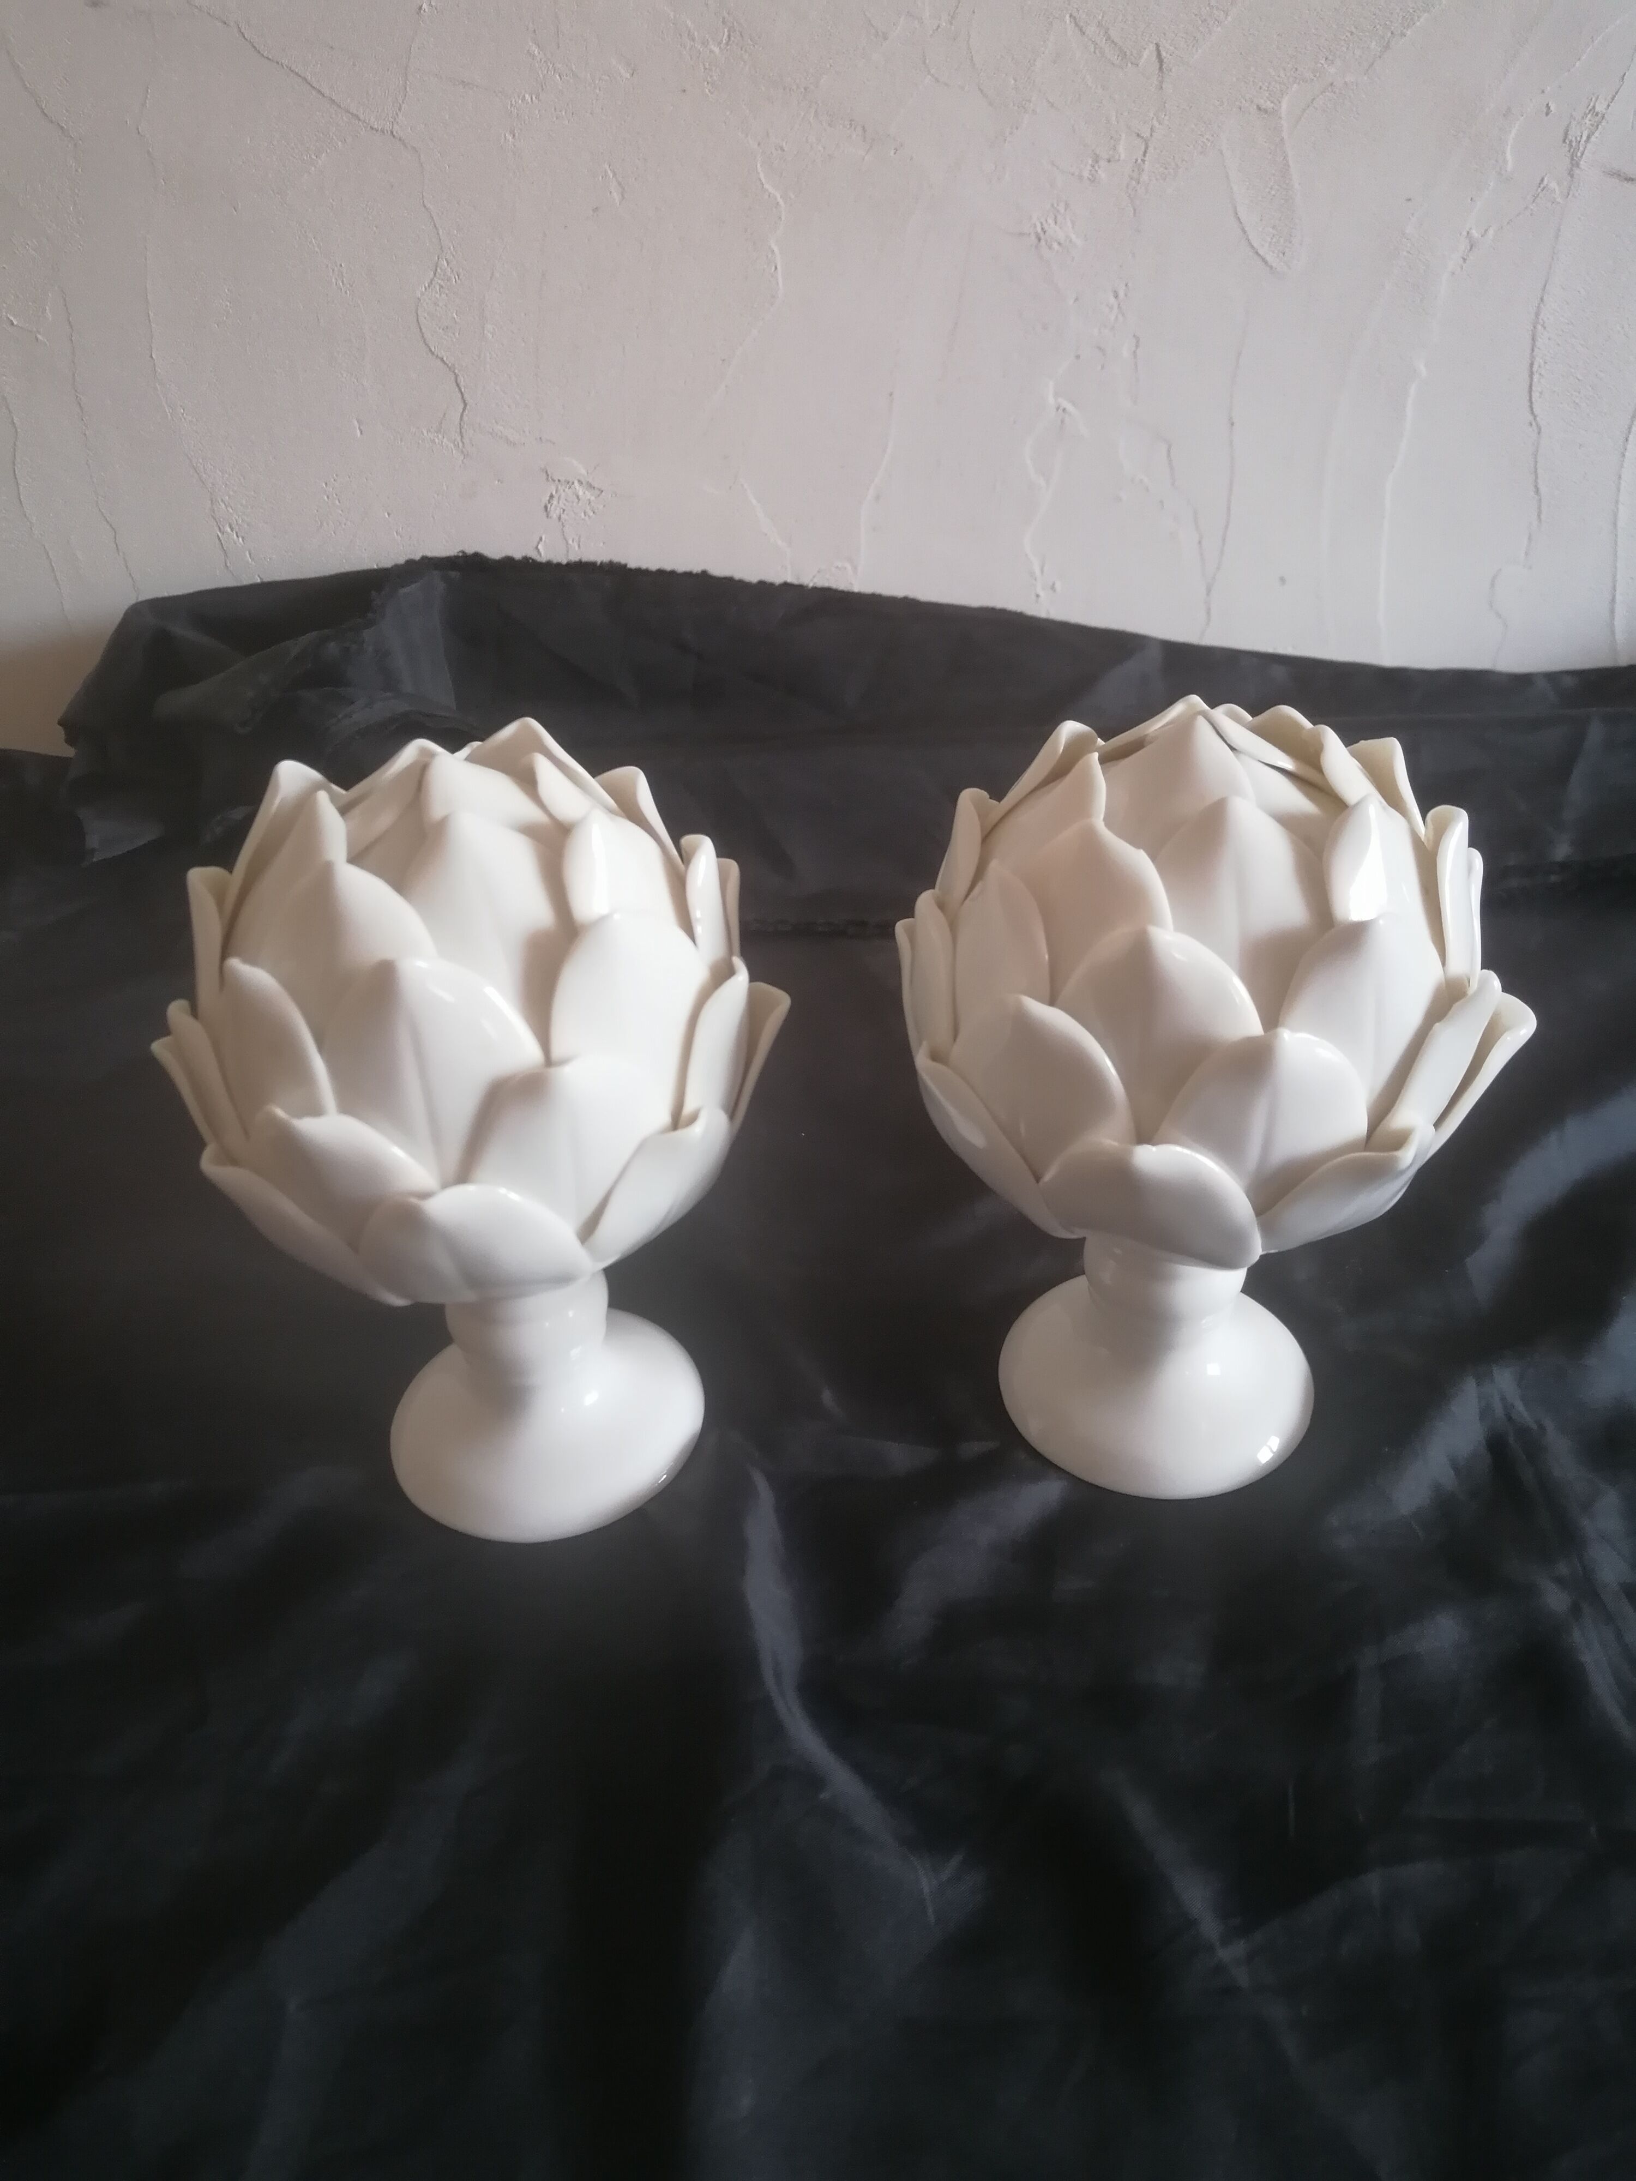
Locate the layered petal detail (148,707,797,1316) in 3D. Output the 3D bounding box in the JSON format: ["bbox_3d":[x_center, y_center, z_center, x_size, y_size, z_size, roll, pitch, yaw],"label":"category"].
[{"bbox_3d":[-0.093,-0.019,0.463,0.167,0.142,0.167,-3,36,0],"label":"layered petal detail"}]

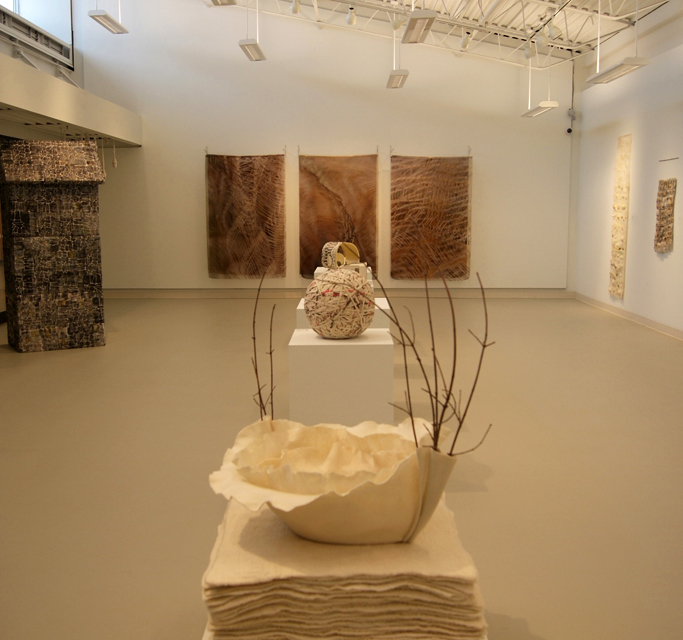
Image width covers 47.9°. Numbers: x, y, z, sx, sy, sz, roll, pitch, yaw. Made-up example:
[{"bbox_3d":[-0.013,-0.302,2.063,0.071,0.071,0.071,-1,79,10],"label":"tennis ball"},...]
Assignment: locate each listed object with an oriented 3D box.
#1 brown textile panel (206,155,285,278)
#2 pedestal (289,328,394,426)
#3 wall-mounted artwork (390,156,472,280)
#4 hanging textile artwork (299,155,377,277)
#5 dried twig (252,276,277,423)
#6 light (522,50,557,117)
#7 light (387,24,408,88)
[{"bbox_3d":[-1.648,-1.774,13.283,1.320,2.117,0.050,0,8,0],"label":"brown textile panel"},{"bbox_3d":[0.005,0.469,4.804,0.610,0.745,0.600,0,8,0],"label":"pedestal"},{"bbox_3d":[1.556,-1.765,13.284,1.436,2.117,0.050,0,8,0],"label":"wall-mounted artwork"},{"bbox_3d":[-0.053,-1.774,13.283,1.347,2.117,0.050,0,8,0],"label":"hanging textile artwork"},{"bbox_3d":[-0.267,0.092,2.660,0.085,0.515,0.100,0,8,0],"label":"dried twig"},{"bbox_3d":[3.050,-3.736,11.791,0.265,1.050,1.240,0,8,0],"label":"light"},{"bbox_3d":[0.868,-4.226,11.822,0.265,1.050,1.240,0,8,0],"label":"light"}]

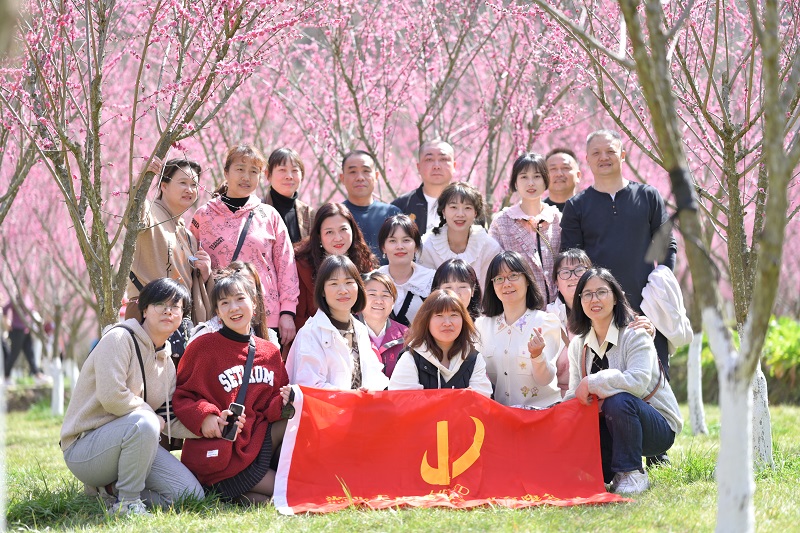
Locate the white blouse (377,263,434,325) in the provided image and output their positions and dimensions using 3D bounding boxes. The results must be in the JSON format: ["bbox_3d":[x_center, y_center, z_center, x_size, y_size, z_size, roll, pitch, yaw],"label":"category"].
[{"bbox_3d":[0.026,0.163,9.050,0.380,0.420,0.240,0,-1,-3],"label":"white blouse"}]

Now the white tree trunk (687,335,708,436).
[{"bbox_3d":[2.284,0.898,14.500,0.140,0.780,0.140,-3,-3,0],"label":"white tree trunk"}]

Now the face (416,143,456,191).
[{"bbox_3d":[0.186,-0.506,9.650,0.185,0.235,0.170,0,-3,0],"label":"face"}]

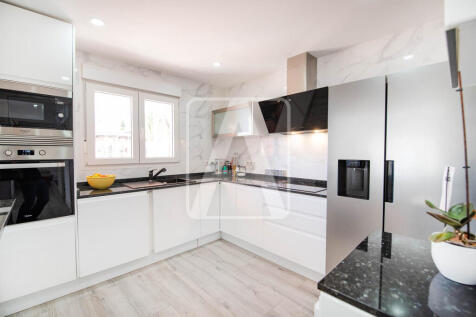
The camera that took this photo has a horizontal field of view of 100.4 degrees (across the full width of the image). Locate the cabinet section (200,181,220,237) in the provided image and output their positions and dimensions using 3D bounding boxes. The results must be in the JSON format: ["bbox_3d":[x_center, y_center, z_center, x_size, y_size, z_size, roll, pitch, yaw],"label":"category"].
[{"bbox_3d":[-0.552,0.682,2.878,0.341,0.699,0.580,-1,1,-42],"label":"cabinet section"}]

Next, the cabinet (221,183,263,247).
[{"bbox_3d":[0.225,0.688,2.744,0.709,0.699,0.580,1,1,44],"label":"cabinet"}]

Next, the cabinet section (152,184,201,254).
[{"bbox_3d":[-0.896,0.686,2.568,0.586,0.699,0.580,-1,1,-42],"label":"cabinet section"}]

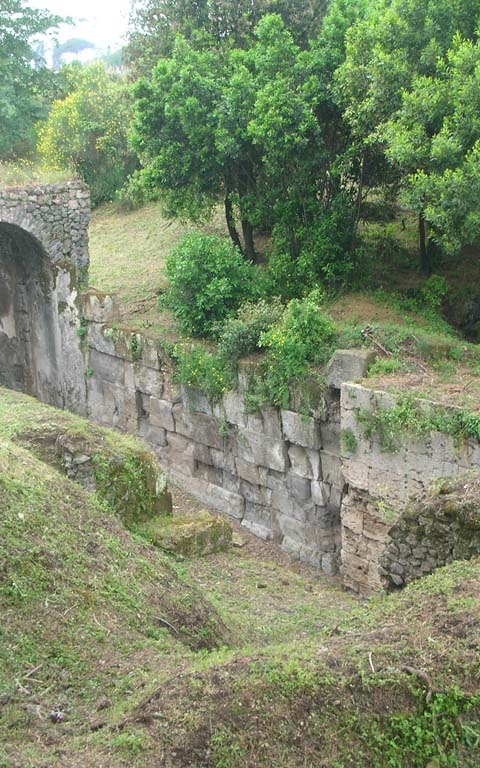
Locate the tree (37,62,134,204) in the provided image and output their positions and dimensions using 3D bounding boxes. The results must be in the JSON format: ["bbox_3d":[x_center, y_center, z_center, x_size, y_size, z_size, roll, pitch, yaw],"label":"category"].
[{"bbox_3d":[-4.100,-6.650,27.700,2.900,3.700,2.800,0,15,0],"label":"tree"}]

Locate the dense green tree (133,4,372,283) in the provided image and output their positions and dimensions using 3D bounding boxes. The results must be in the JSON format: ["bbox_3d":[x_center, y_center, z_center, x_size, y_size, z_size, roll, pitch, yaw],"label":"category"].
[{"bbox_3d":[0.270,-5.200,22.200,5.100,5.500,4.600,0,15,0],"label":"dense green tree"}]

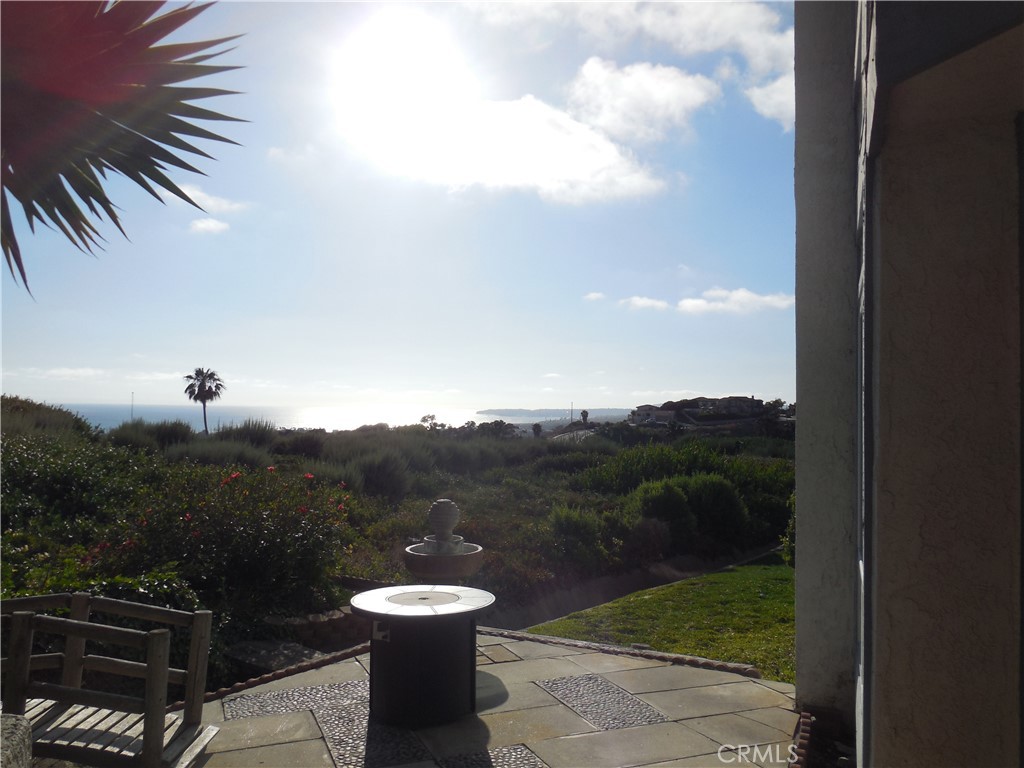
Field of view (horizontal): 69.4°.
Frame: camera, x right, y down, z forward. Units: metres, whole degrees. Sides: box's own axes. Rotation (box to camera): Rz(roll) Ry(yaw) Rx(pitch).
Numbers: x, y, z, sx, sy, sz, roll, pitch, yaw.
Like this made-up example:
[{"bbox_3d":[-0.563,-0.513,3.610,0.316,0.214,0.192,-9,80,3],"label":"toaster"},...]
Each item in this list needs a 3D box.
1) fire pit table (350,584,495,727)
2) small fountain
[{"bbox_3d":[-0.570,1.715,4.735,0.914,0.670,0.914,1,-3,0],"label":"fire pit table"},{"bbox_3d":[-0.616,1.600,6.700,0.715,1.130,0.715,1,-2,0],"label":"small fountain"}]

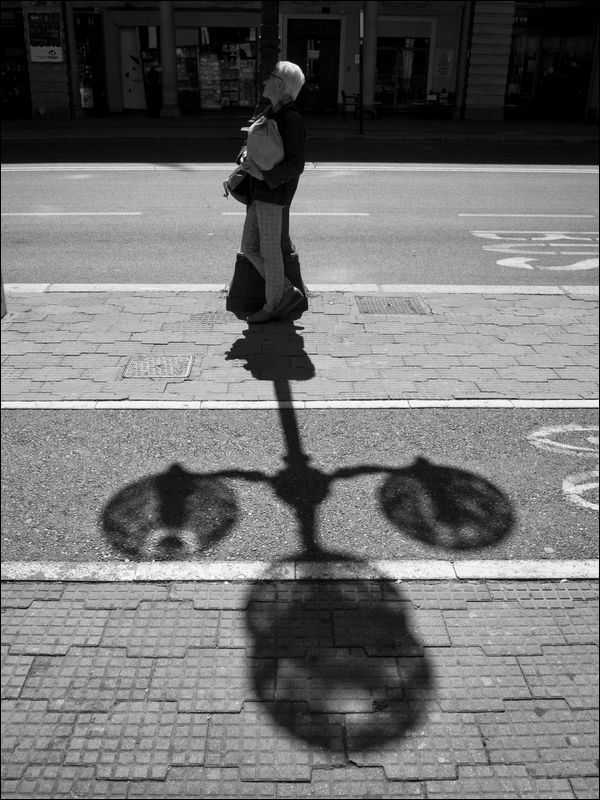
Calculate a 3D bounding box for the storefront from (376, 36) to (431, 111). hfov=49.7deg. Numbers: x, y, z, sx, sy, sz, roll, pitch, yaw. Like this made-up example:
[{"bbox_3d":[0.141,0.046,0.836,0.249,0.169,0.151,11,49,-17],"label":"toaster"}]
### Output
[{"bbox_3d":[3.641,-11.553,22.957,1.730,2.326,0.400,0,27,0],"label":"storefront"}]

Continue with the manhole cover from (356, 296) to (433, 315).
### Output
[{"bbox_3d":[0.708,-0.714,4.970,0.510,0.030,0.433,0,27,0],"label":"manhole cover"}]

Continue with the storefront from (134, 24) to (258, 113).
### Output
[{"bbox_3d":[-3.630,-11.706,22.936,4.179,2.749,0.500,0,27,0],"label":"storefront"}]

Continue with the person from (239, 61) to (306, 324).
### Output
[{"bbox_3d":[-0.185,-1.271,4.208,0.500,1.650,0.500,0,27,0],"label":"person"}]

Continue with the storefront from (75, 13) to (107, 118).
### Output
[{"bbox_3d":[-7.325,-11.811,22.827,0.949,3.168,0.400,0,27,0],"label":"storefront"}]

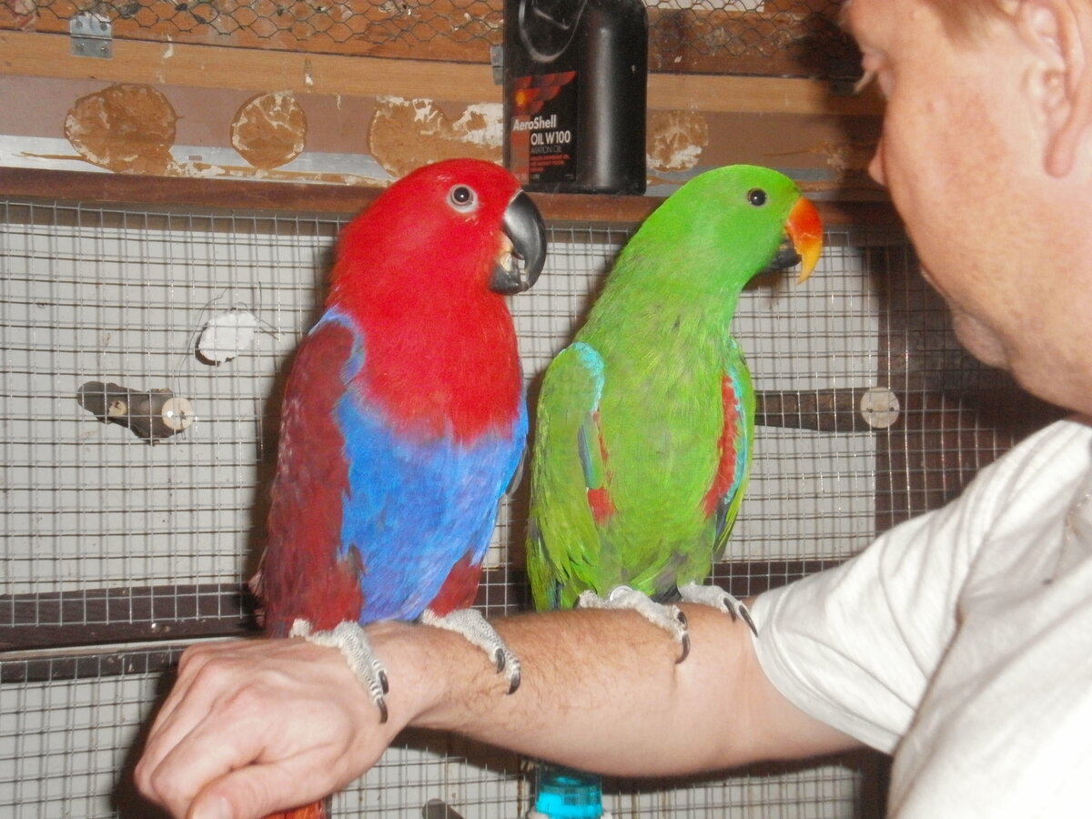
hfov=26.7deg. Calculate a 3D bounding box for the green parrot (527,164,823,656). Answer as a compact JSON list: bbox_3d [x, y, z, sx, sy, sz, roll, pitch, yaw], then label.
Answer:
[{"bbox_3d":[0.064,0.019,1.230,0.140,0.300,0.160,1,-2,-32],"label":"green parrot"}]

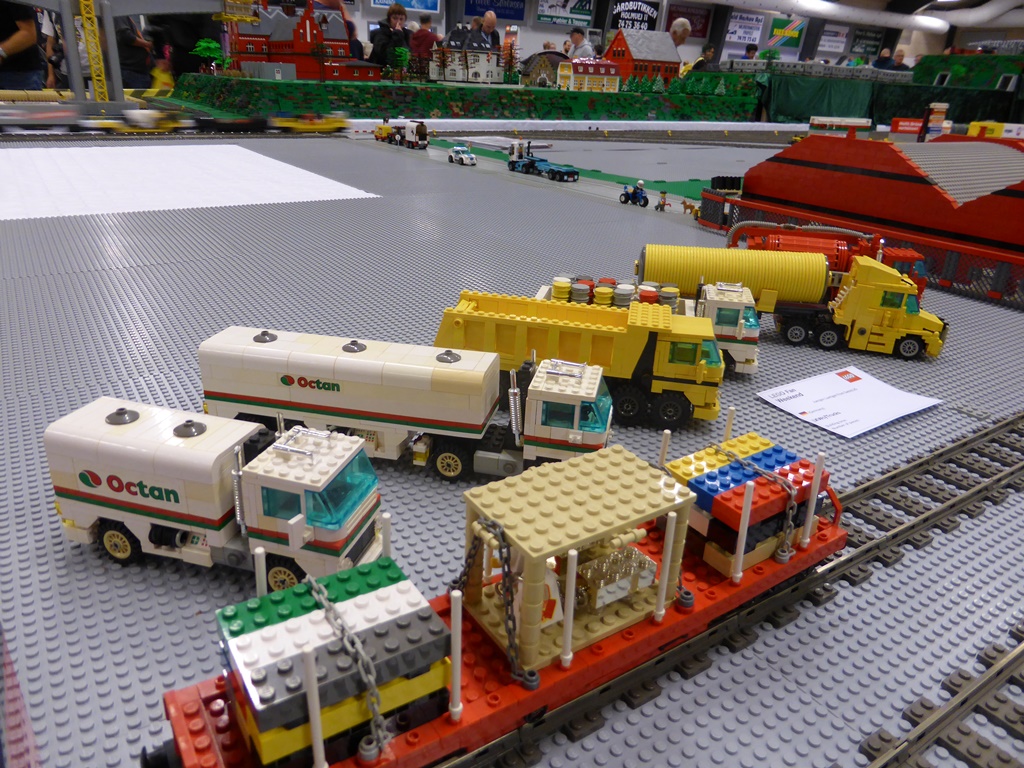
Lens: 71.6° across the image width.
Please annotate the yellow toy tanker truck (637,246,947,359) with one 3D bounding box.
[{"bbox_3d":[0.280,-0.089,0.728,0.305,0.091,0.062,7,24,11],"label":"yellow toy tanker truck"}]

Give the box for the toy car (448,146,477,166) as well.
[{"bbox_3d":[-0.147,-0.689,2.138,0.049,0.050,0.104,-12,27,-31],"label":"toy car"}]

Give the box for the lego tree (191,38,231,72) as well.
[{"bbox_3d":[-1.508,-1.644,3.558,0.185,0.185,0.170,-4,24,-15],"label":"lego tree"}]

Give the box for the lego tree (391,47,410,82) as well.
[{"bbox_3d":[-0.574,-1.643,3.657,0.100,0.180,0.100,-4,24,-15],"label":"lego tree"}]

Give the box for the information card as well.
[{"bbox_3d":[0.296,0.013,0.620,0.138,0.007,0.093,-12,27,-29],"label":"information card"}]

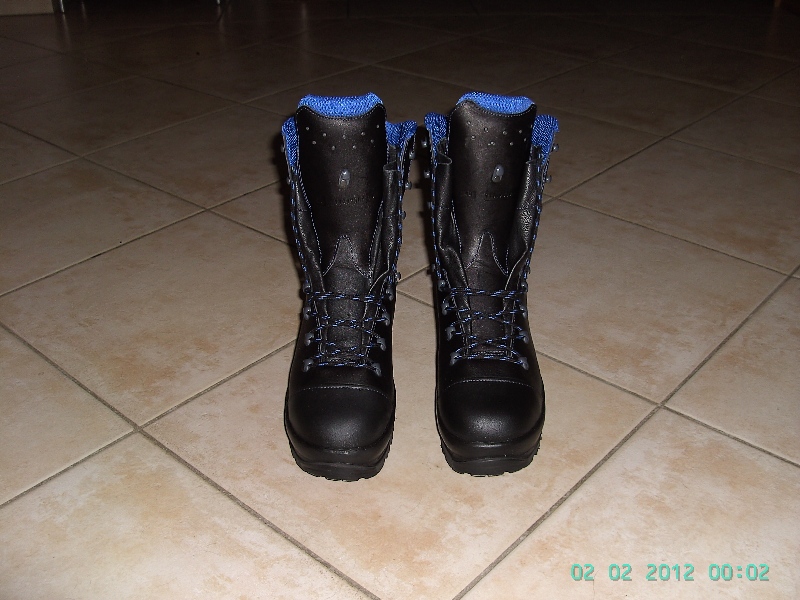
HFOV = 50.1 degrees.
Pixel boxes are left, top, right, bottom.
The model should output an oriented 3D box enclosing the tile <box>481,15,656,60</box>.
[{"bbox_3d":[0.461,-0.717,2.363,0.387,0.010,0.387,24,38,36],"label":"tile"}]

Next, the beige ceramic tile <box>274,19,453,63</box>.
[{"bbox_3d":[-0.089,-0.697,2.339,0.387,0.010,0.387,24,38,36],"label":"beige ceramic tile"}]

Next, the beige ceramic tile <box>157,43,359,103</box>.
[{"bbox_3d":[-0.347,-0.548,2.053,0.385,0.010,0.385,24,38,35],"label":"beige ceramic tile"}]

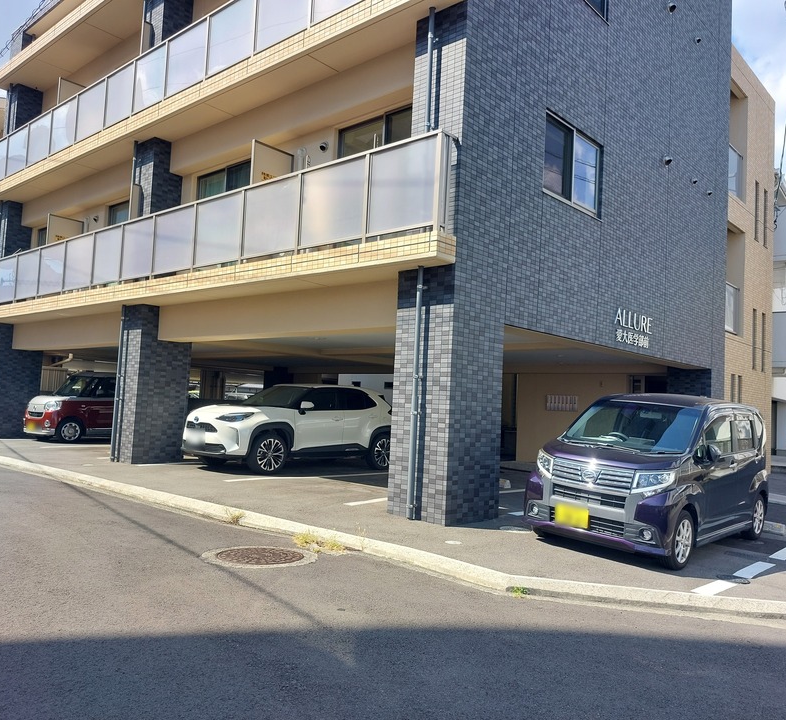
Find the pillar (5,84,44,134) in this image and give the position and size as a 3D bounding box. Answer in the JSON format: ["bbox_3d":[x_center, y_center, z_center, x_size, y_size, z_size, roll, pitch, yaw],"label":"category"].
[{"bbox_3d":[-9.358,-5.618,16.844,0.850,2.290,0.600,-1,-5,42],"label":"pillar"}]

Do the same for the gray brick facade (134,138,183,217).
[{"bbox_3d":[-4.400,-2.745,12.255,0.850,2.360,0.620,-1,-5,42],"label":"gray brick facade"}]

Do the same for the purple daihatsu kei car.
[{"bbox_3d":[2.871,1.171,7.286,1.475,1.640,3.395,1,-4,43],"label":"purple daihatsu kei car"}]

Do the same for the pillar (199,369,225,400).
[{"bbox_3d":[-6.782,1.312,24.998,0.700,2.500,0.700,0,-5,42],"label":"pillar"}]

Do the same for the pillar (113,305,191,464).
[{"bbox_3d":[-4.408,0.461,12.193,0.850,2.760,1.020,-1,-5,42],"label":"pillar"}]

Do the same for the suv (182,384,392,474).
[{"bbox_3d":[-1.698,1.168,12.040,1.765,1.585,4.180,-1,-6,44],"label":"suv"}]

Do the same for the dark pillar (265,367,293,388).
[{"bbox_3d":[-4.150,1.468,24.265,0.680,2.430,0.700,0,-5,41],"label":"dark pillar"}]

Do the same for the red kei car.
[{"bbox_3d":[-6.956,1.163,16.321,1.475,1.655,3.395,-1,-5,41],"label":"red kei car"}]

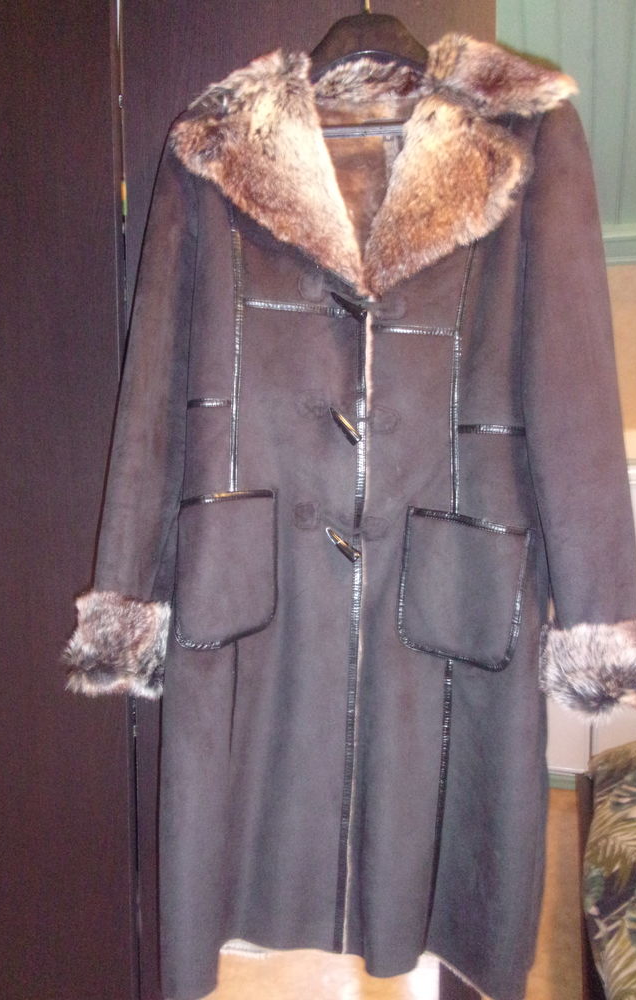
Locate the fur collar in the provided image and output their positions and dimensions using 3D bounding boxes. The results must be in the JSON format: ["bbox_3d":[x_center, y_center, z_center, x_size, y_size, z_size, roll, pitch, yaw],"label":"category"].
[{"bbox_3d":[0.065,-0.382,0.945,0.455,0.295,0.200,1,5,4],"label":"fur collar"}]

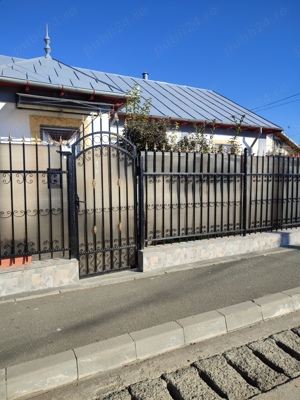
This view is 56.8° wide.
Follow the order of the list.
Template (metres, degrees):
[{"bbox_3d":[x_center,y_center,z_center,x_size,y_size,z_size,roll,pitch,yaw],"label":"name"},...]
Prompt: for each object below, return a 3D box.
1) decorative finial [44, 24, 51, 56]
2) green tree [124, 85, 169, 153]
[{"bbox_3d":[-2.725,-4.232,7.372,0.168,0.834,0.168,-2,4,-26],"label":"decorative finial"},{"bbox_3d":[-0.044,-0.678,5.767,1.100,3.333,1.100,-2,4,-26],"label":"green tree"}]

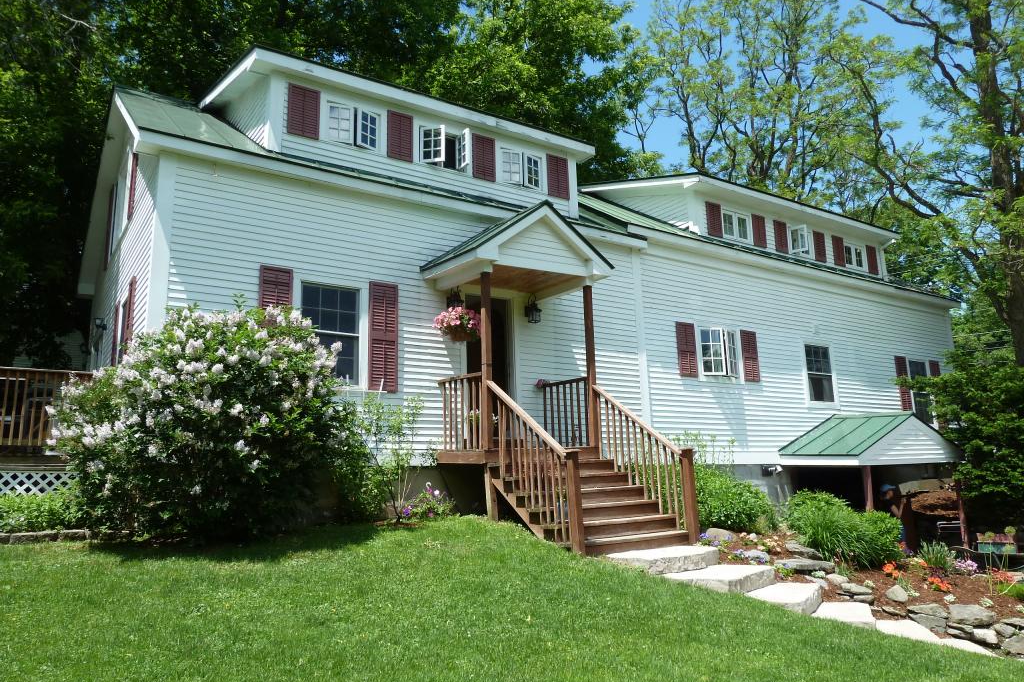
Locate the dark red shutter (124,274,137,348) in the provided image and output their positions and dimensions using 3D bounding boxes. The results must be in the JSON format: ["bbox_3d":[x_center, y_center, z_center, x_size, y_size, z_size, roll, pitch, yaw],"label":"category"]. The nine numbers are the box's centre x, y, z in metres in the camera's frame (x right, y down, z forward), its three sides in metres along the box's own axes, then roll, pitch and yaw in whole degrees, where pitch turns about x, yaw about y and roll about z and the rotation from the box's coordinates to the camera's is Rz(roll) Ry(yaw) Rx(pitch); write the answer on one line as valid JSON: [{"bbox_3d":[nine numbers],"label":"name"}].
[{"bbox_3d":[-5.067,-0.130,9.789,0.044,1.470,0.441,6,-13,-34],"label":"dark red shutter"}]

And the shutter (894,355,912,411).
[{"bbox_3d":[9.053,1.110,17.003,0.441,1.494,0.040,6,-12,-34],"label":"shutter"}]

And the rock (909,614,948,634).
[{"bbox_3d":[4.130,2.808,7.350,0.340,0.180,0.240,-8,-13,28],"label":"rock"}]

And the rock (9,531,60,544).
[{"bbox_3d":[-4.355,1.794,6.728,0.400,0.100,0.170,6,-13,-34],"label":"rock"}]

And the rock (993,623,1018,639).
[{"bbox_3d":[4.938,2.907,7.400,0.250,0.140,0.200,-7,-12,31],"label":"rock"}]

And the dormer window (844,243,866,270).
[{"bbox_3d":[8.224,-1.974,17.662,0.869,0.579,0.090,6,-12,-35],"label":"dormer window"}]

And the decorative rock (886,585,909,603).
[{"bbox_3d":[3.906,2.575,7.513,0.216,0.171,0.180,6,-12,-34],"label":"decorative rock"}]

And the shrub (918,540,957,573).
[{"bbox_3d":[4.928,2.496,8.565,0.392,0.353,0.372,-8,-13,28],"label":"shrub"}]

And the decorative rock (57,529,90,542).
[{"bbox_3d":[-4.564,2.024,7.696,0.351,0.126,0.198,6,-12,-34],"label":"decorative rock"}]

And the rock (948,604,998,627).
[{"bbox_3d":[4.249,2.533,6.824,0.353,0.176,0.265,-5,-12,18],"label":"rock"}]

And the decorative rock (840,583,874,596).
[{"bbox_3d":[3.587,2.587,7.700,0.290,0.110,0.200,-8,-13,28],"label":"decorative rock"}]

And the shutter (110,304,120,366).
[{"bbox_3d":[-5.887,0.216,10.958,0.040,1.500,0.430,6,-13,-34],"label":"shutter"}]

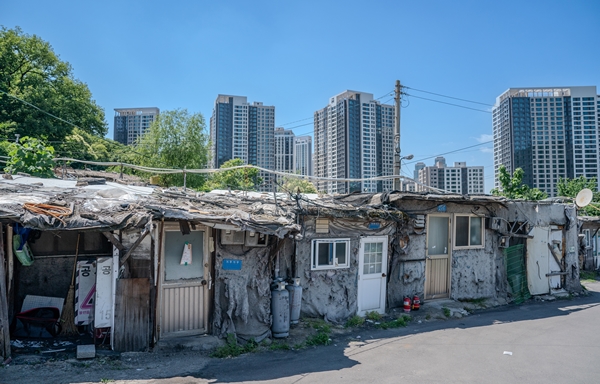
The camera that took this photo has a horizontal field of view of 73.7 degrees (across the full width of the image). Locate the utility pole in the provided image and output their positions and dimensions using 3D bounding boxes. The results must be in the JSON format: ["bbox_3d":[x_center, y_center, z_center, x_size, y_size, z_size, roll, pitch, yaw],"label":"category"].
[{"bbox_3d":[4.022,-0.730,16.585,0.350,7.650,0.350,0,-4,0],"label":"utility pole"}]

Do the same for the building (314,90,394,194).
[{"bbox_3d":[39.500,-22.774,299.160,40.000,95.000,44.000,2,-4,-27],"label":"building"}]

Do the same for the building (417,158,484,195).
[{"bbox_3d":[112.000,2.105,296.509,42.000,47.000,18.000,0,-4,-3],"label":"building"}]

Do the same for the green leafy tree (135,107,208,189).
[{"bbox_3d":[-7.900,-0.659,24.096,4.400,8.500,4.400,0,-4,0],"label":"green leafy tree"}]

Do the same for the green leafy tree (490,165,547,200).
[{"bbox_3d":[8.200,0.992,14.967,2.100,4.000,2.100,0,-4,0],"label":"green leafy tree"}]

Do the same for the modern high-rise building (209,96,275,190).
[{"bbox_3d":[-46.000,-22.714,315.191,44.000,97.000,32.000,2,-4,-24],"label":"modern high-rise building"}]

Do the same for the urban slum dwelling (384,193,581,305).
[{"bbox_3d":[3.826,1.380,10.999,5.600,2.300,4.000,1,-4,-18],"label":"urban slum dwelling"}]

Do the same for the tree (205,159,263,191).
[{"bbox_3d":[-3.300,0.898,19.984,2.900,4.850,2.800,0,-4,0],"label":"tree"}]

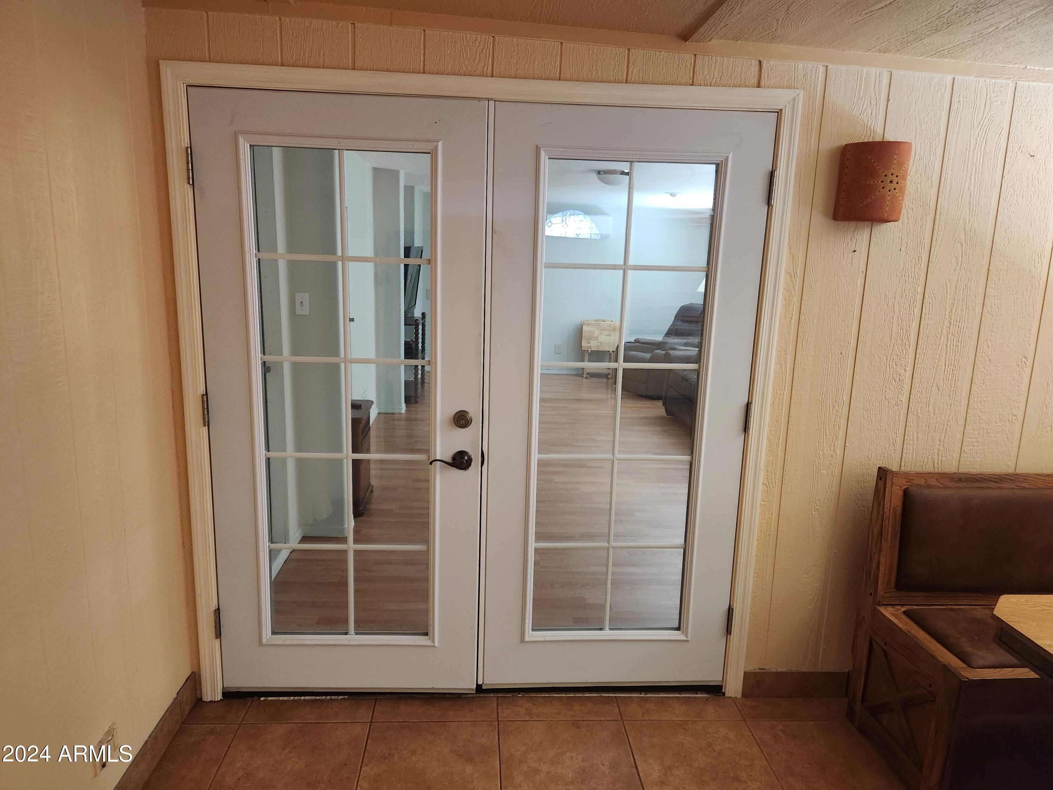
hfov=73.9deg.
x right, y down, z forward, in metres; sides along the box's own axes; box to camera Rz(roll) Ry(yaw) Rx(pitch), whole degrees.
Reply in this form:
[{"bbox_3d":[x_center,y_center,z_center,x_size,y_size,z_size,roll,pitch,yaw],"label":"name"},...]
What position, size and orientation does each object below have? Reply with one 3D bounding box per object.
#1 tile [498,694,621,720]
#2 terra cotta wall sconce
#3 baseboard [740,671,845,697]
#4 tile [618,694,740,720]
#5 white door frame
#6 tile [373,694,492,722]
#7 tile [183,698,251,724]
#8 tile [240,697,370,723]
[{"bbox_3d":[0.115,1.117,2.481,0.431,0.010,0.135,1,11,-3],"label":"tile"},{"bbox_3d":[1.106,-0.667,2.190,0.207,0.233,0.115,1,11,-3],"label":"terra cotta wall sconce"},{"bbox_3d":[0.997,1.064,2.572,0.390,0.110,0.013,1,11,-3],"label":"baseboard"},{"bbox_3d":[0.547,1.125,2.506,0.435,0.010,0.135,1,11,-3],"label":"tile"},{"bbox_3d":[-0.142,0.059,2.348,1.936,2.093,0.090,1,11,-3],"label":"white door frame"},{"bbox_3d":[-0.317,1.109,2.455,0.434,0.010,0.135,1,11,-3],"label":"tile"},{"bbox_3d":[-1.062,1.096,2.411,0.192,0.010,0.135,1,11,-3],"label":"tile"},{"bbox_3d":[-0.750,1.102,2.430,0.433,0.010,0.135,1,11,-3],"label":"tile"}]

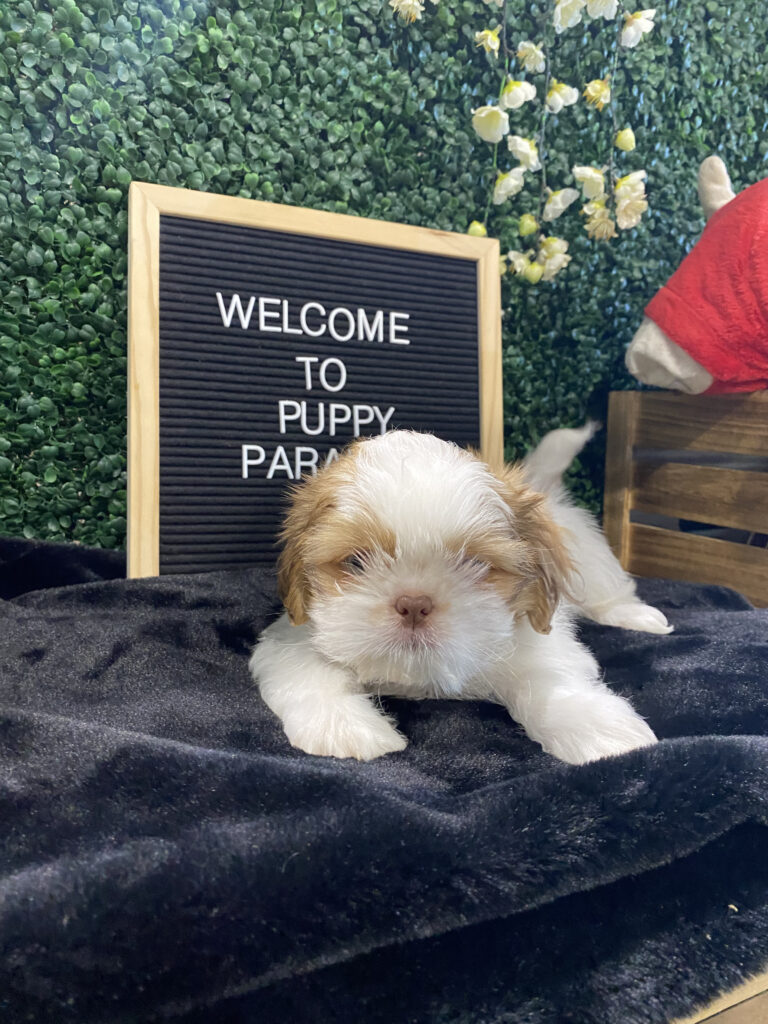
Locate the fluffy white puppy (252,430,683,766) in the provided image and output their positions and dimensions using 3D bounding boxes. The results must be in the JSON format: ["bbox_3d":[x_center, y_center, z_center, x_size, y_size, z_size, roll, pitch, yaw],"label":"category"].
[{"bbox_3d":[0.056,0.016,0.376,0.157,0.119,0.215,3,9,18],"label":"fluffy white puppy"}]

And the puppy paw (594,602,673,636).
[{"bbox_3d":[0.146,0.061,0.452,0.042,0.018,0.027,6,7,38],"label":"puppy paw"}]

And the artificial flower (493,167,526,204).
[{"bbox_3d":[0.109,-0.284,0.668,0.027,0.032,0.029,9,12,44],"label":"artificial flower"}]

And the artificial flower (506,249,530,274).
[{"bbox_3d":[0.109,-0.204,0.625,0.021,0.022,0.021,4,5,17],"label":"artificial flower"}]

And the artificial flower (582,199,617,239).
[{"bbox_3d":[0.186,-0.251,0.660,0.029,0.032,0.026,1,5,-12],"label":"artificial flower"}]

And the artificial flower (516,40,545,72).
[{"bbox_3d":[0.127,-0.391,0.660,0.026,0.028,0.028,-7,11,-40],"label":"artificial flower"}]

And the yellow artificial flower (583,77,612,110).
[{"bbox_3d":[0.180,-0.353,0.650,0.024,0.027,0.024,3,5,12],"label":"yellow artificial flower"}]

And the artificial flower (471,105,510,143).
[{"bbox_3d":[0.090,-0.328,0.650,0.032,0.032,0.026,3,9,18],"label":"artificial flower"}]

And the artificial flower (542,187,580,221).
[{"bbox_3d":[0.148,-0.257,0.640,0.029,0.025,0.025,-1,6,-30],"label":"artificial flower"}]

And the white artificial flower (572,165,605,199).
[{"bbox_3d":[0.183,-0.296,0.690,0.027,0.030,0.029,-8,12,-44],"label":"white artificial flower"}]

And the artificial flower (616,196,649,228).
[{"bbox_3d":[0.226,-0.273,0.700,0.030,0.030,0.024,-3,9,-20],"label":"artificial flower"}]

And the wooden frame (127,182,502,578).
[{"bbox_3d":[-0.036,-0.070,0.511,0.254,0.254,0.018,0,-3,-22],"label":"wooden frame"}]

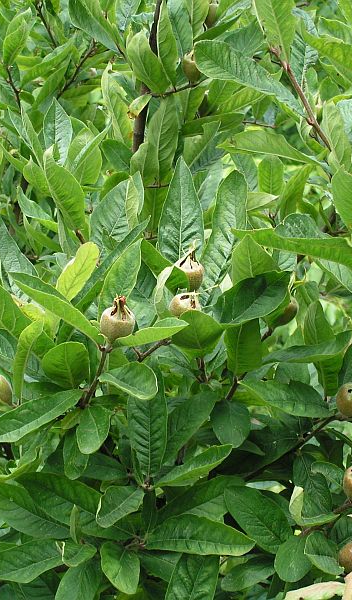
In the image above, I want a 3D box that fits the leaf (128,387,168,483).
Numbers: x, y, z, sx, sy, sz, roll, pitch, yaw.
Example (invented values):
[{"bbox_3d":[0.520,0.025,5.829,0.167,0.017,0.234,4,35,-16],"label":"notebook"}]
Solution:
[{"bbox_3d":[-0.023,0.108,1.360,0.036,0.104,0.014,2,-15,0],"label":"leaf"}]

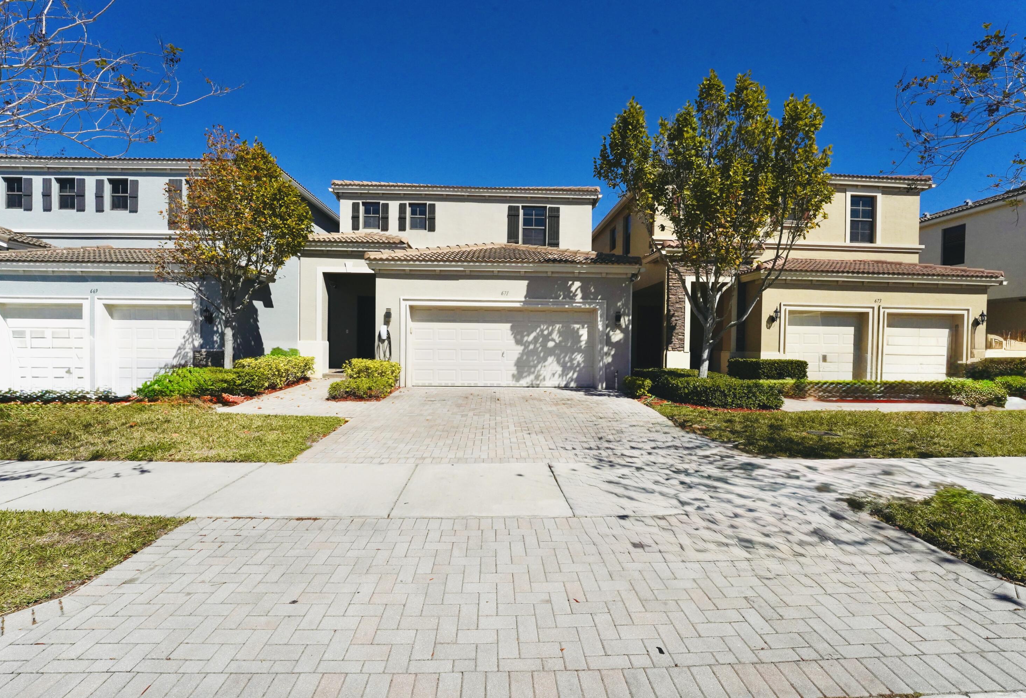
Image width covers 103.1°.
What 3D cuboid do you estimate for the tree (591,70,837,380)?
[{"bbox_3d":[4.541,-2.483,9.221,5.250,7.410,4.850,1,1,-4],"label":"tree"}]

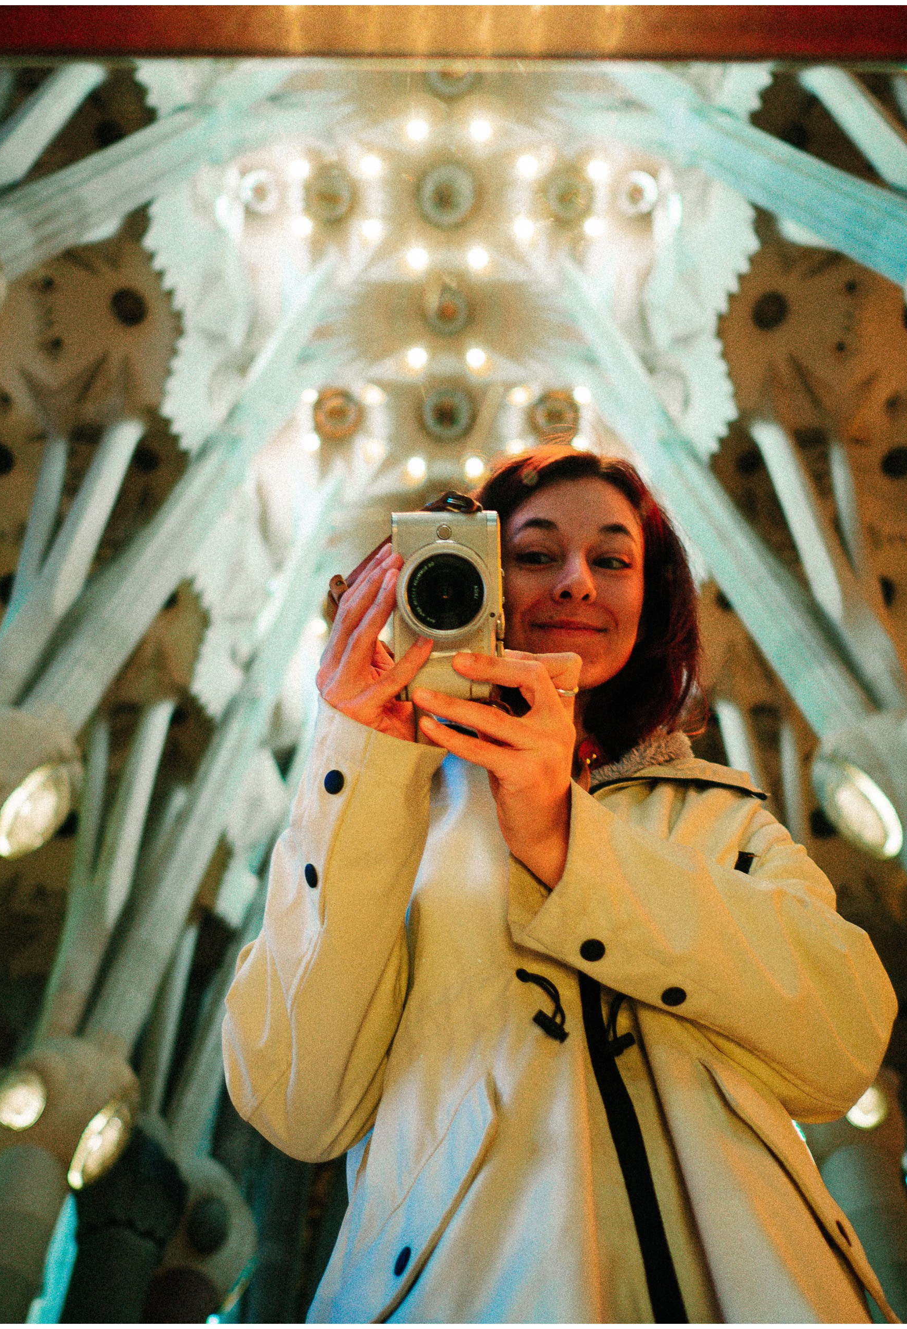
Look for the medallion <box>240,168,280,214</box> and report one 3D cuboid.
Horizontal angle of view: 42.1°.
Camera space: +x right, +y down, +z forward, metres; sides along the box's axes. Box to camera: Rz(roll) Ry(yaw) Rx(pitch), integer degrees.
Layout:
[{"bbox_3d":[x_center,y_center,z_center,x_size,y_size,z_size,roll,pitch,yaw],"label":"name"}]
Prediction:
[{"bbox_3d":[-6.200,-15.159,37.781,1.263,0.350,1.263,0,-62,-1],"label":"medallion"}]

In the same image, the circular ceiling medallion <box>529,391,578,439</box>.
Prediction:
[{"bbox_3d":[3.654,-9.126,43.036,1.818,0.350,1.818,0,-62,0],"label":"circular ceiling medallion"}]

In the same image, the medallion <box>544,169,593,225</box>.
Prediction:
[{"bbox_3d":[3.843,-15.666,39.522,1.669,0.350,1.669,0,-62,-1],"label":"medallion"}]

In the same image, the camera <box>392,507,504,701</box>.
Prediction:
[{"bbox_3d":[-0.004,-0.037,0.728,0.068,0.068,0.117,-2,-83,0],"label":"camera"}]

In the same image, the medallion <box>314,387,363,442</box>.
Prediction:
[{"bbox_3d":[-4.215,-9.130,42.968,1.815,0.350,1.815,0,-62,-1],"label":"medallion"}]

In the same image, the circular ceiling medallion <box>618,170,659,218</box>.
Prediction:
[{"bbox_3d":[5.952,-15.137,37.894,1.334,0.350,1.334,0,-62,0],"label":"circular ceiling medallion"}]

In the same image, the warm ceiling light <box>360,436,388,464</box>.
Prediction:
[{"bbox_3d":[-2.874,-7.758,42.695,0.800,0.500,0.800,0,-62,-1],"label":"warm ceiling light"}]

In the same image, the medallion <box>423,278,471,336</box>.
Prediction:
[{"bbox_3d":[-0.237,-12.531,41.400,1.676,0.350,1.676,0,-62,-1],"label":"medallion"}]

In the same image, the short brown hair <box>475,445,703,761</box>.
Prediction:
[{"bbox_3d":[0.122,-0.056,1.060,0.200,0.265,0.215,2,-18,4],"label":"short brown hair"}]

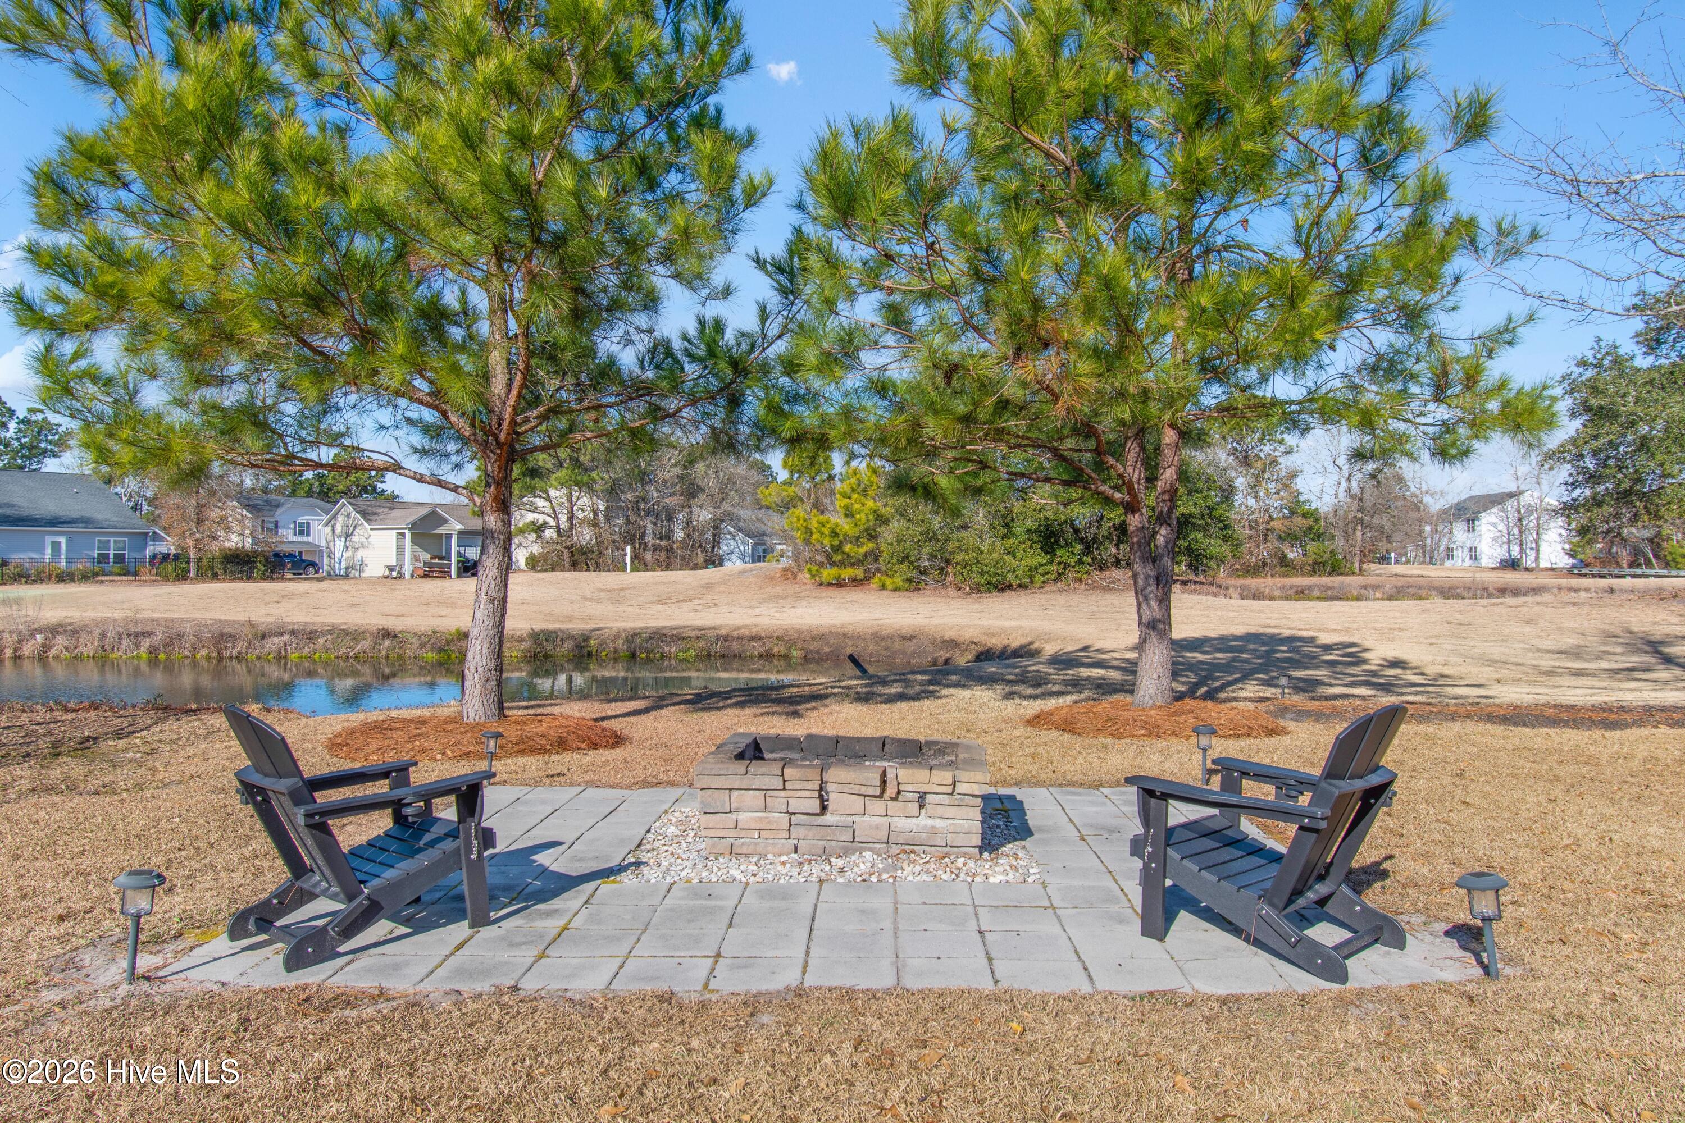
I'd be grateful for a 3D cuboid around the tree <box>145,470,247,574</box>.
[{"bbox_3d":[-37.861,-2.144,66.000,5.800,6.250,5.600,0,0,0],"label":"tree"}]

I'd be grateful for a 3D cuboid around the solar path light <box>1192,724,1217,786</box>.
[{"bbox_3d":[2.350,1.258,7.290,0.166,0.404,0.166,1,0,0],"label":"solar path light"}]

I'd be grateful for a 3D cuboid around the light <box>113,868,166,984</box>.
[{"bbox_3d":[-2.393,1.234,3.804,0.172,0.387,0.172,2,0,0],"label":"light"}]

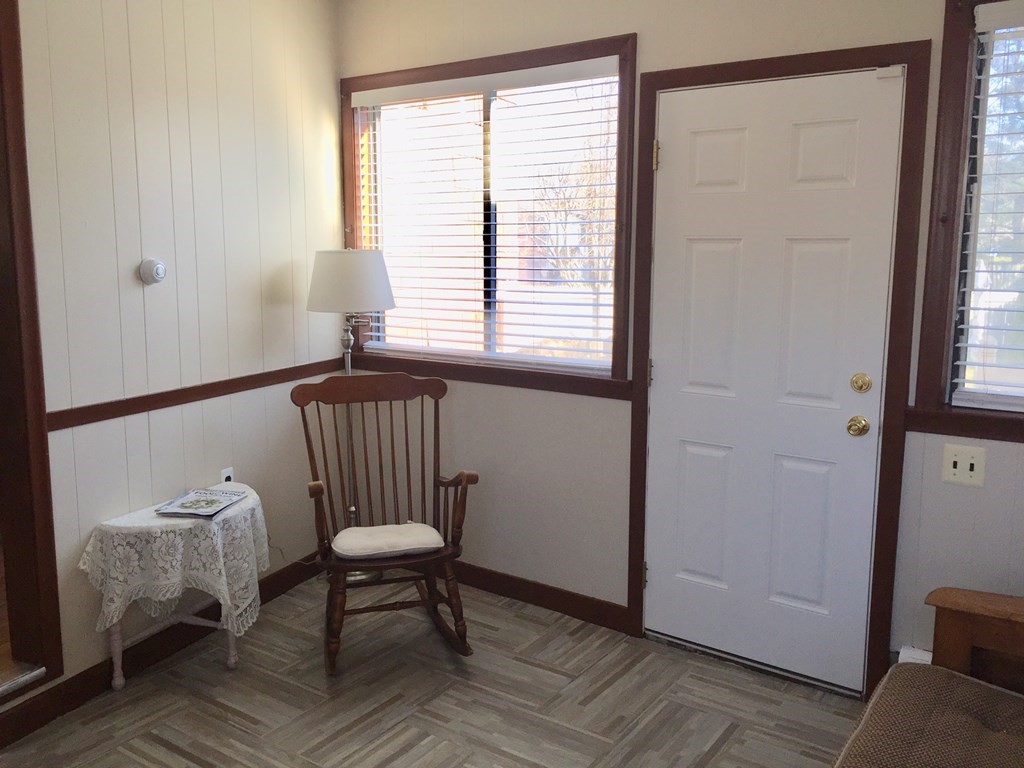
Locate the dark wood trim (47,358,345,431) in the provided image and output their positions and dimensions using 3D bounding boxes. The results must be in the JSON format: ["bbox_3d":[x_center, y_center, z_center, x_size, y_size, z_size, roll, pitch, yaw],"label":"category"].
[{"bbox_3d":[-1.129,0.014,3.404,0.020,0.063,1.590,4,9,24],"label":"dark wood trim"}]

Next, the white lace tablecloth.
[{"bbox_3d":[-1.124,0.662,3.064,0.360,0.460,0.690,4,9,24],"label":"white lace tablecloth"}]

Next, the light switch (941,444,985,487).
[{"bbox_3d":[1.381,0.251,2.621,0.113,0.116,0.014,6,10,34],"label":"light switch"}]

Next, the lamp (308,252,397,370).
[{"bbox_3d":[-0.719,0.152,3.851,0.395,1.500,0.395,6,10,34],"label":"lamp"}]

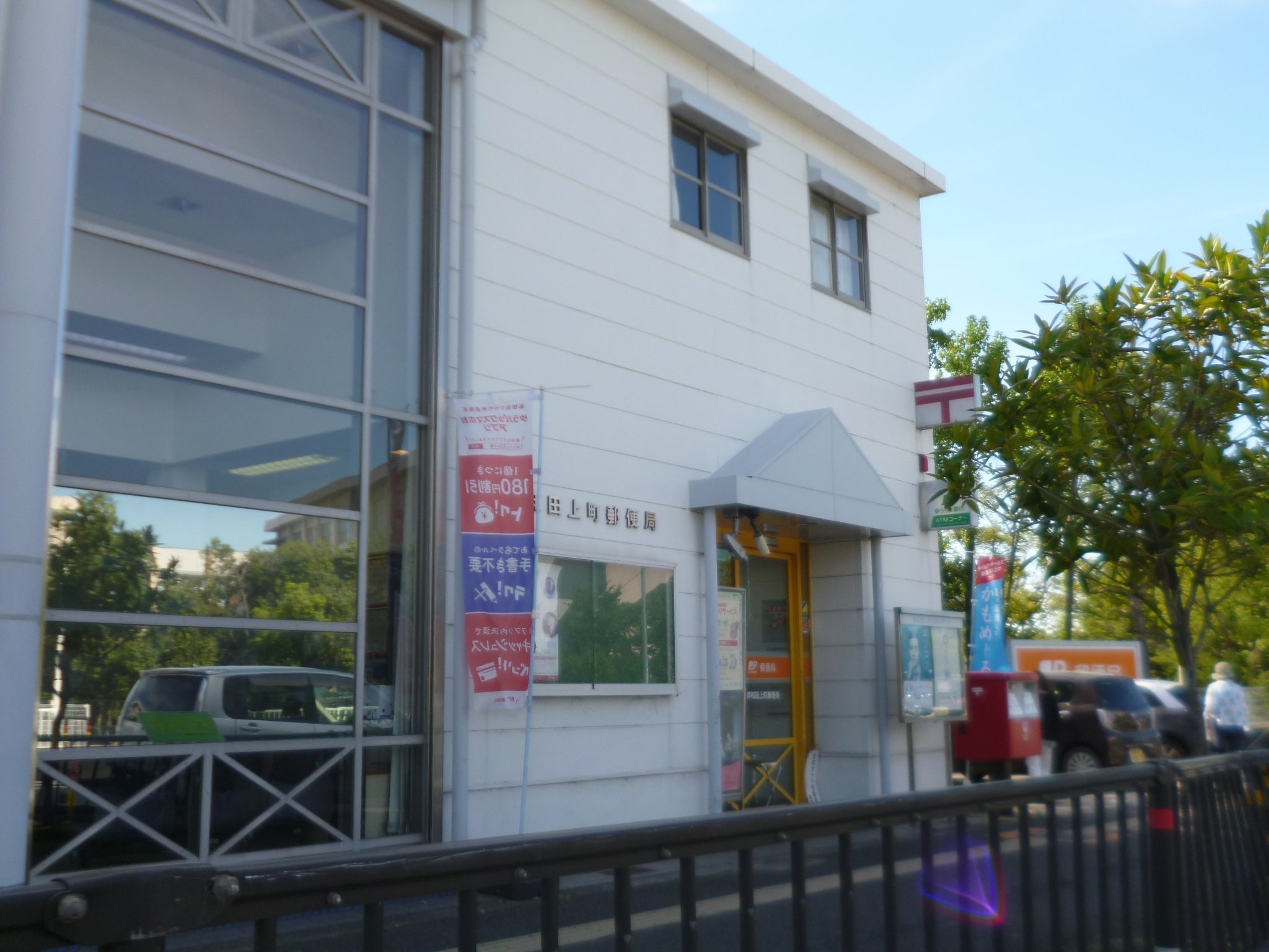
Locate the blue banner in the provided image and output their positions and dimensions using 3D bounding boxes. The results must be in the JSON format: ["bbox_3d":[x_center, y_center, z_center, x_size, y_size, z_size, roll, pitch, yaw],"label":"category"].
[{"bbox_3d":[4.073,1.814,15.000,0.480,1.750,0.100,5,-12,-30],"label":"blue banner"}]

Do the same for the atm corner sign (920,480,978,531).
[{"bbox_3d":[3.591,0.337,15.054,0.640,0.550,0.170,-9,-13,38],"label":"atm corner sign"}]

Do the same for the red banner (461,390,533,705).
[{"bbox_3d":[-0.793,0.444,7.623,0.460,1.800,0.070,-2,-10,3],"label":"red banner"}]

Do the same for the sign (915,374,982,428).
[{"bbox_3d":[3.635,-0.845,15.267,0.730,0.540,0.180,-9,-13,38],"label":"sign"}]

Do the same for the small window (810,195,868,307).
[{"bbox_3d":[2.232,-2.460,14.524,0.100,1.136,1.210,-9,-13,38],"label":"small window"}]

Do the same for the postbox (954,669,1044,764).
[{"bbox_3d":[3.516,2.320,12.758,0.549,0.829,0.752,-9,-13,38],"label":"postbox"}]

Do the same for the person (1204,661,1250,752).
[{"bbox_3d":[7.273,3.083,16.159,0.500,1.600,0.330,-2,-10,6],"label":"person"}]

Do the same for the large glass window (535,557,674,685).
[{"bbox_3d":[-0.289,1.166,10.500,0.100,1.013,2.030,-9,-13,38],"label":"large glass window"}]

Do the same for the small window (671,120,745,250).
[{"bbox_3d":[0.703,-2.760,12.660,0.100,1.136,1.210,-9,-13,38],"label":"small window"}]

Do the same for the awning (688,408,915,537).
[{"bbox_3d":[1.696,-0.086,12.846,0.520,1.120,3.240,-9,-13,38],"label":"awning"}]

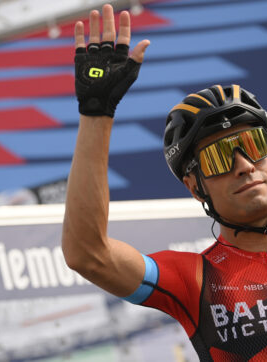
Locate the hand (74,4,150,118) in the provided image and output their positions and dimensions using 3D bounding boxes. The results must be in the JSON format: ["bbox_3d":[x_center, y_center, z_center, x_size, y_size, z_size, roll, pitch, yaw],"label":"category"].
[{"bbox_3d":[-0.035,-0.201,2.950,0.125,0.190,0.060,3,-5,-4],"label":"hand"}]

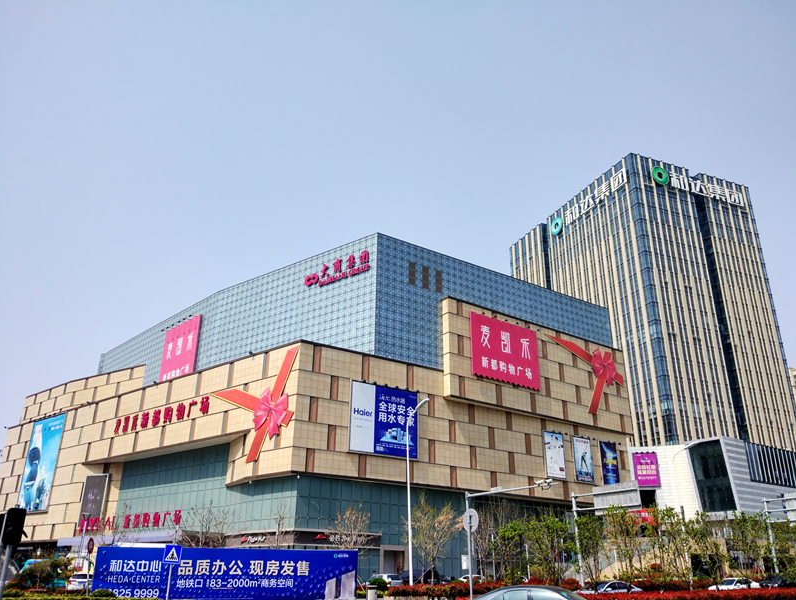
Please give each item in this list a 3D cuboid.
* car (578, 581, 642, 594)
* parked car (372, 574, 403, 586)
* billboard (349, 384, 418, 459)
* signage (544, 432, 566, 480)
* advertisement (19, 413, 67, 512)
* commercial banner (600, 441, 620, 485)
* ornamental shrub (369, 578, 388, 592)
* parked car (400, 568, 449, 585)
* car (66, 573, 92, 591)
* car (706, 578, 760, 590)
[{"bbox_3d":[11.904,16.982,37.219,4.650,1.450,1.820,17,-28,-34],"label":"car"},{"bbox_3d":[-1.236,25.765,58.690,1.780,1.600,4.350,16,-27,-33],"label":"parked car"},{"bbox_3d":[-1.246,13.145,70.593,9.117,7.667,0.300,17,-28,-34],"label":"billboard"},{"bbox_3d":[21.050,20.612,85.830,3.794,5.848,0.250,17,-28,-34],"label":"signage"},{"bbox_3d":[-54.276,24.913,98.259,10.774,14.228,0.300,-18,-29,36],"label":"advertisement"},{"bbox_3d":[30.498,23.385,92.435,3.805,6.018,0.250,17,-28,-34],"label":"commercial banner"},{"bbox_3d":[-1.429,21.220,47.758,1.320,1.250,1.320,0,-23,0],"label":"ornamental shrub"},{"bbox_3d":[2.191,26.124,60.142,1.880,1.850,4.800,17,-28,-34],"label":"parked car"},{"bbox_3d":[-22.049,19.903,45.200,1.800,1.550,4.500,10,-25,-22],"label":"car"},{"bbox_3d":[26.516,22.591,50.717,4.600,1.460,1.800,15,-27,-31],"label":"car"}]

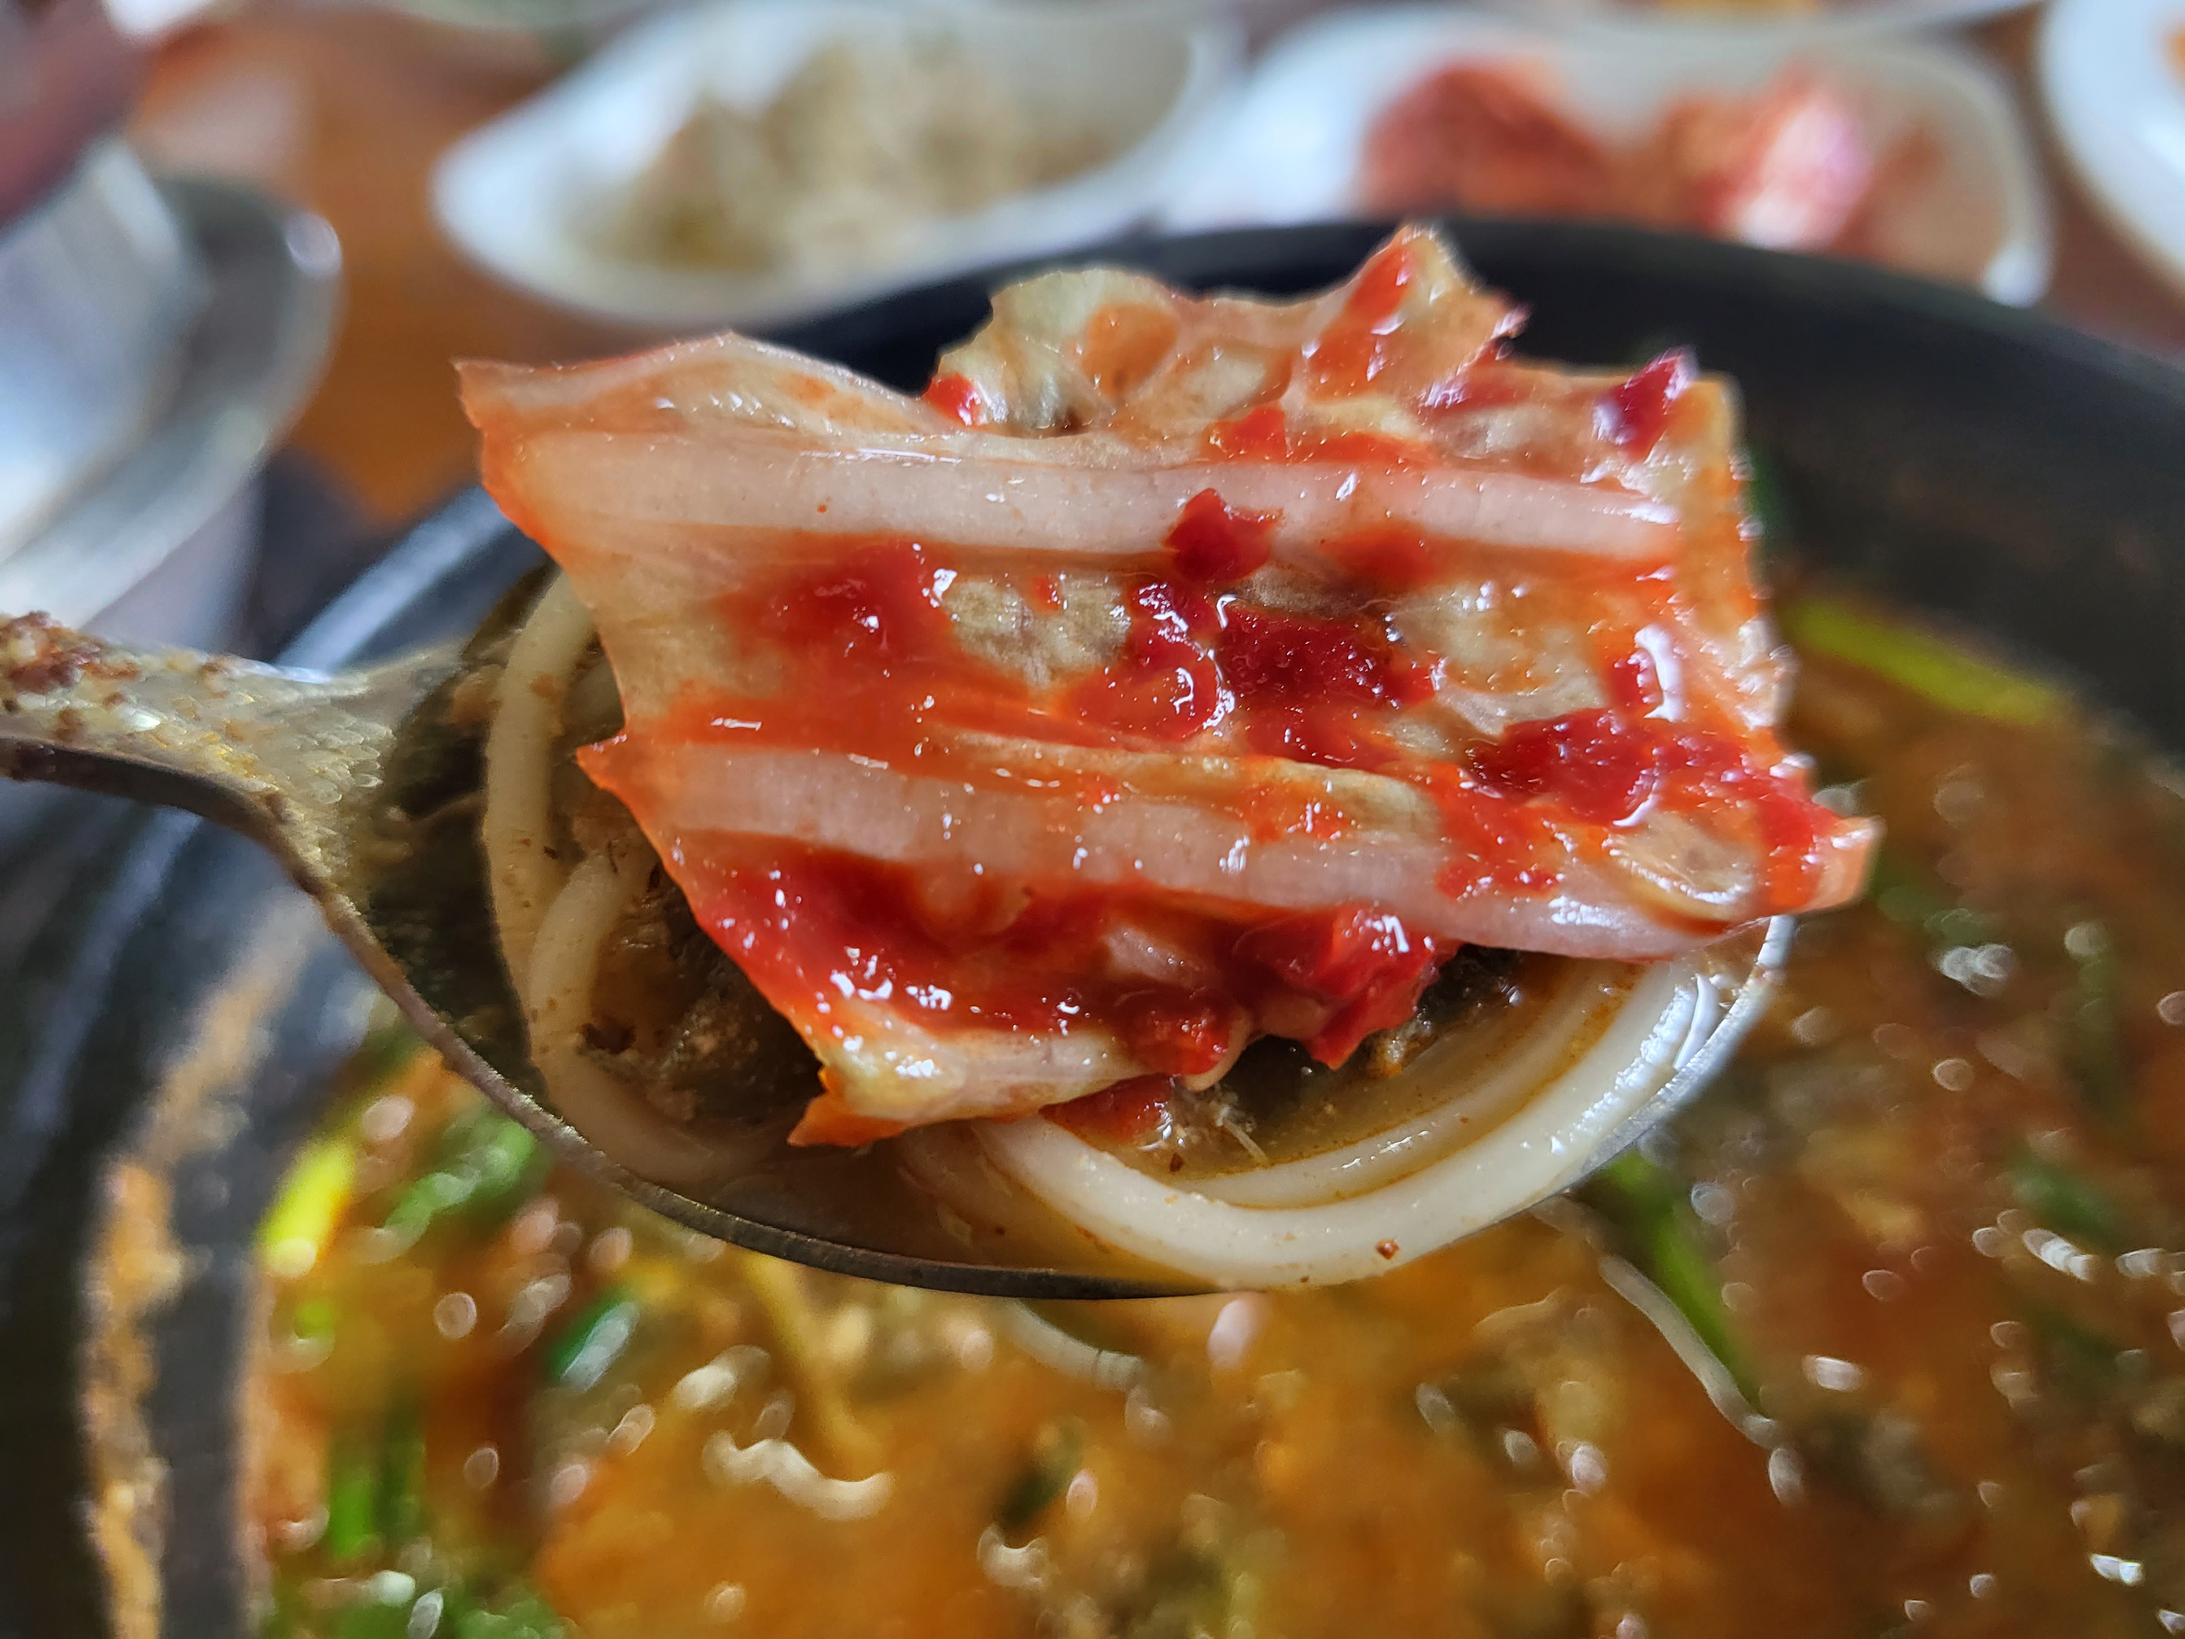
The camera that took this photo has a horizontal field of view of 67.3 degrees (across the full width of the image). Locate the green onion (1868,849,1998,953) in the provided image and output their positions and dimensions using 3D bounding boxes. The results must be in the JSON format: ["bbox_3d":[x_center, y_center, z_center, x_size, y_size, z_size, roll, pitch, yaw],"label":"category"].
[{"bbox_3d":[0.078,0.007,0.155,0.006,0.004,0.013,-29,50,-24],"label":"green onion"}]

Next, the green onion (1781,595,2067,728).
[{"bbox_3d":[0.090,-0.017,0.179,0.028,0.005,0.006,25,51,25],"label":"green onion"}]

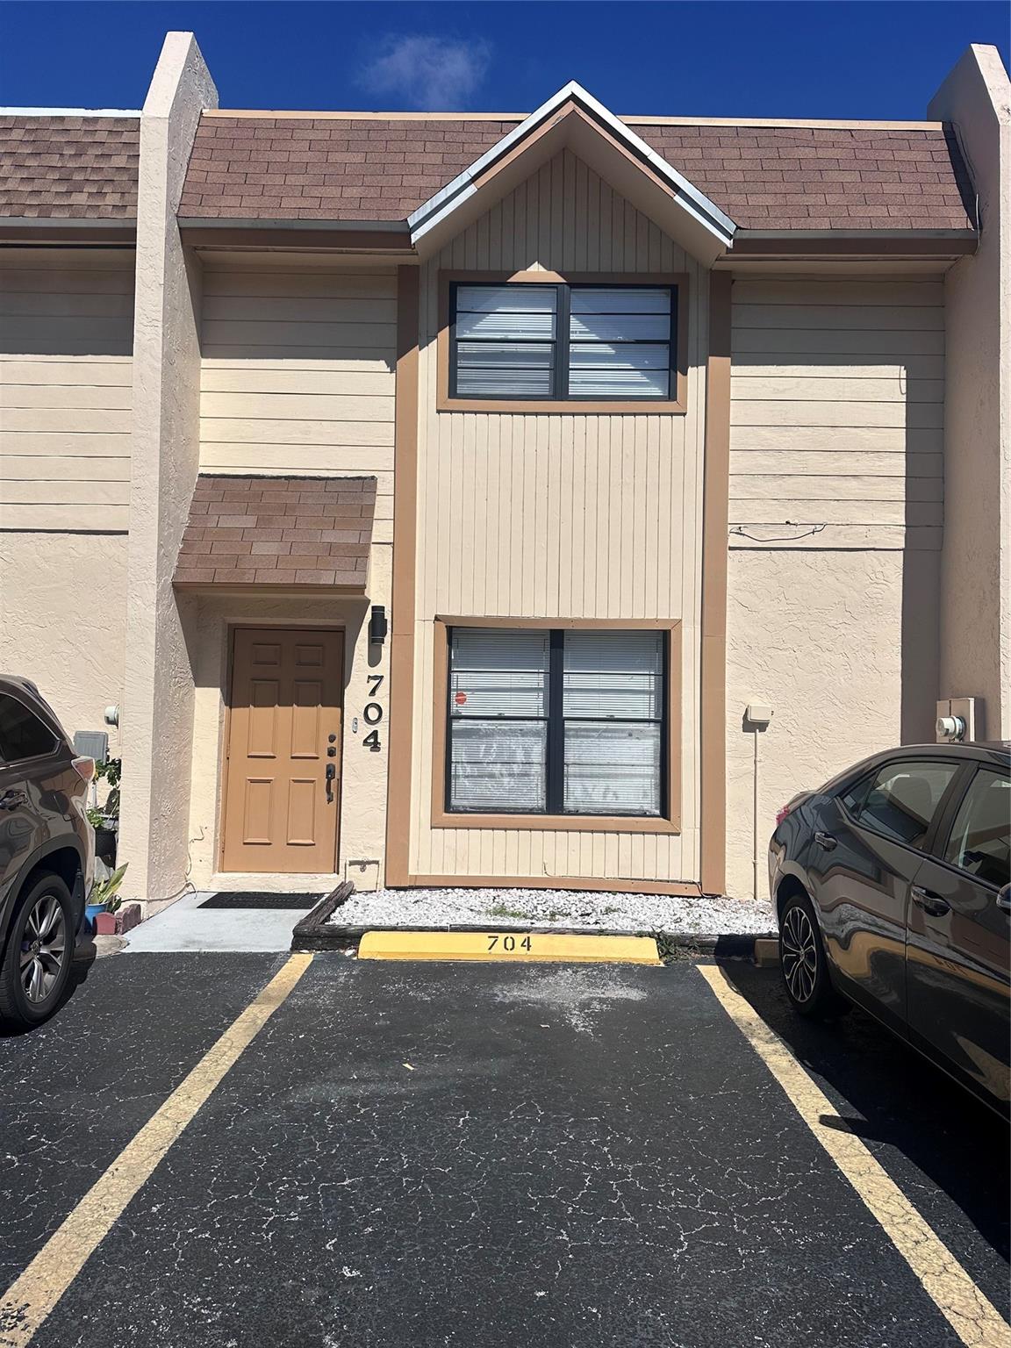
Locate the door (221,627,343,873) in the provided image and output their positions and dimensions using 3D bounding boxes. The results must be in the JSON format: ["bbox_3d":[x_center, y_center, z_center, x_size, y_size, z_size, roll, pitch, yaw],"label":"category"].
[{"bbox_3d":[-1.836,0.643,7.768,0.930,2.020,0.060,1,-2,0],"label":"door"}]

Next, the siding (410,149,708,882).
[{"bbox_3d":[0.447,-1.339,7.643,2.370,6.020,0.090,1,-2,0],"label":"siding"}]

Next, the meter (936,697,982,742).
[{"bbox_3d":[3.404,0.381,7.055,0.260,0.390,0.310,1,-2,0],"label":"meter"}]

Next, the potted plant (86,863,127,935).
[{"bbox_3d":[-2.701,1.486,6.278,0.300,0.460,0.280,1,-2,0],"label":"potted plant"}]

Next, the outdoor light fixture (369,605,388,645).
[{"bbox_3d":[-1.026,-0.395,7.575,0.130,0.320,0.160,1,-2,0],"label":"outdoor light fixture"}]

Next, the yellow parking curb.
[{"bbox_3d":[0.026,1.684,5.739,1.830,0.135,0.160,1,-2,0],"label":"yellow parking curb"}]

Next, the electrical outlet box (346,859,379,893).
[{"bbox_3d":[-1.152,1.628,7.551,0.270,0.270,0.070,1,-2,0],"label":"electrical outlet box"}]

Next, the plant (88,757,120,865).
[{"bbox_3d":[-3.077,1.046,7.145,0.400,0.820,0.380,1,-2,0],"label":"plant"}]

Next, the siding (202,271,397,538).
[{"bbox_3d":[-1.716,-2.220,7.689,1.630,2.270,0.070,1,-2,0],"label":"siding"}]

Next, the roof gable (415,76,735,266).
[{"bbox_3d":[0.516,-3.879,7.413,2.500,1.290,0.640,1,-2,0],"label":"roof gable"}]

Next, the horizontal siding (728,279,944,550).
[{"bbox_3d":[2.706,-2.122,7.650,1.735,2.230,0.070,1,-2,0],"label":"horizontal siding"}]

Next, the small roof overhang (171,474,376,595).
[{"bbox_3d":[-1.780,-1.120,7.349,1.460,1.030,0.650,1,-2,0],"label":"small roof overhang"}]

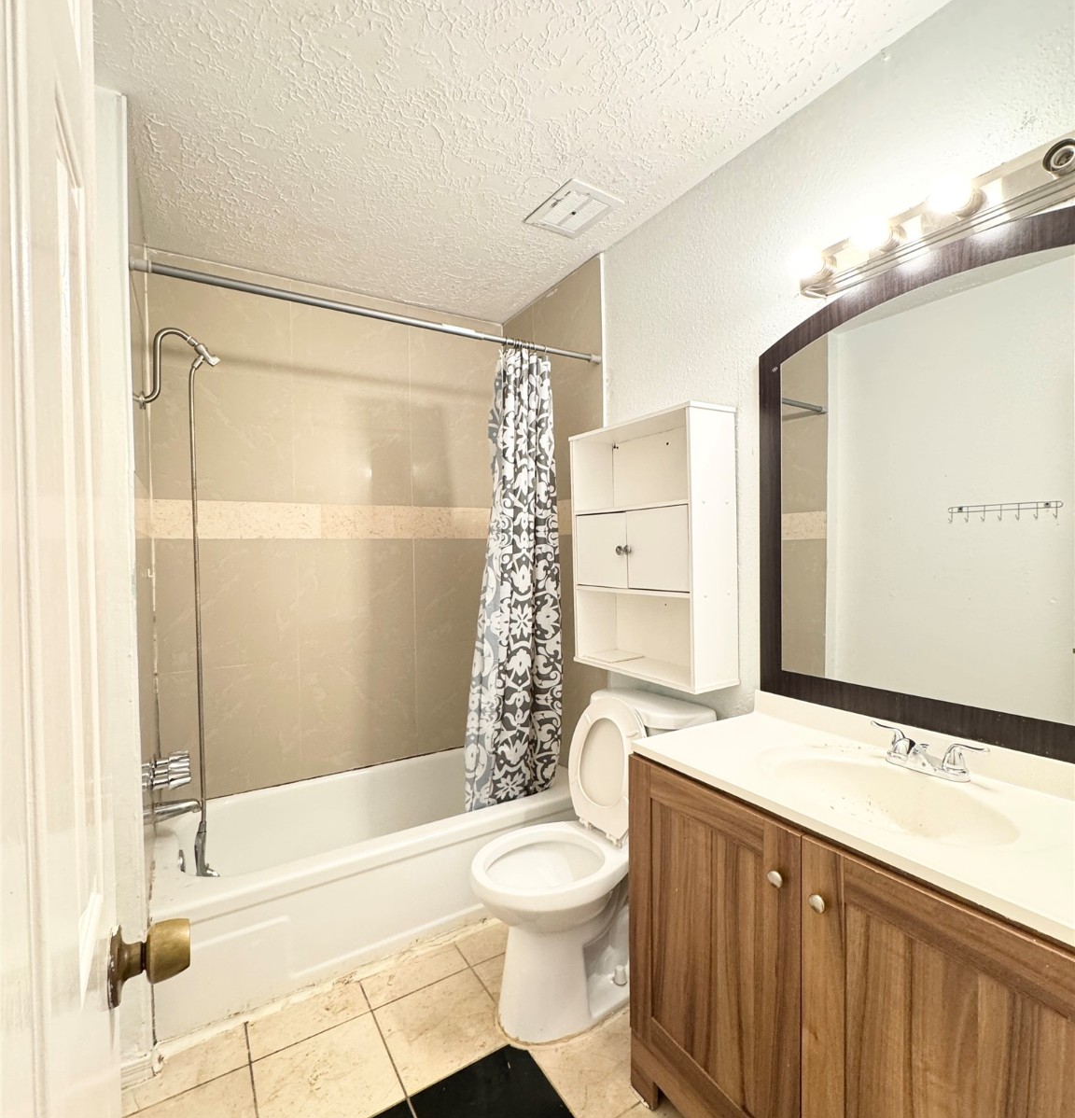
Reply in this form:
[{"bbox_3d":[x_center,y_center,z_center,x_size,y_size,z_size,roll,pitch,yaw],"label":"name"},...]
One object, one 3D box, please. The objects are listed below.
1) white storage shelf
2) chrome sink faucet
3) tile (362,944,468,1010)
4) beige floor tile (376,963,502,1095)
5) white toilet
[{"bbox_3d":[0.361,-0.034,1.922,0.186,0.817,0.593,-2,2,-31],"label":"white storage shelf"},{"bbox_3d":[0.785,0.407,1.205,0.128,0.075,0.225,-2,2,-31],"label":"chrome sink faucet"},{"bbox_3d":[-0.380,1.298,1.810,0.309,0.010,0.142,-2,2,-31],"label":"tile"},{"bbox_3d":[-0.261,1.301,1.615,0.309,0.010,0.309,-2,2,-31],"label":"beige floor tile"},{"bbox_3d":[0.144,0.875,1.787,0.723,0.820,0.432,-2,2,-31],"label":"white toilet"}]

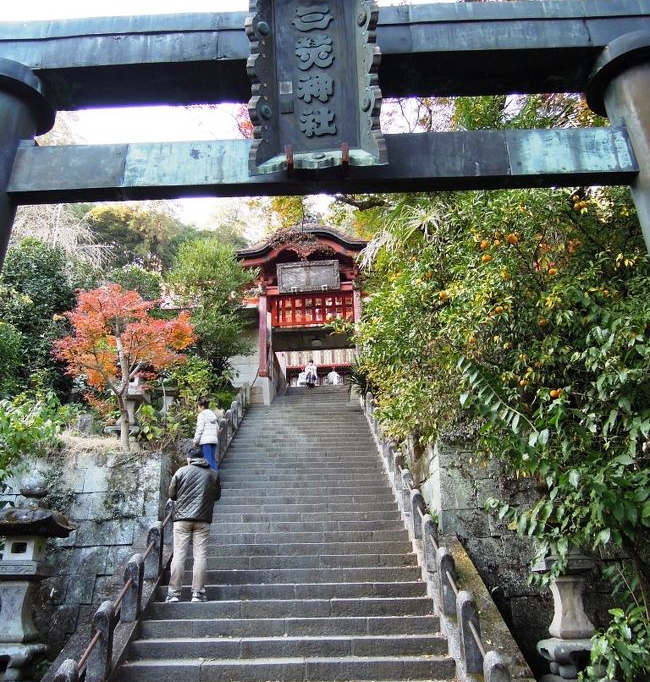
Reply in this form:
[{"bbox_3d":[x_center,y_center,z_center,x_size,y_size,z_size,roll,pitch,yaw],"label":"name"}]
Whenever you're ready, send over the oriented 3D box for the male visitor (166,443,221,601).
[{"bbox_3d":[-1.497,2.055,6.843,0.600,1.715,0.420,4,-22,-13],"label":"male visitor"}]

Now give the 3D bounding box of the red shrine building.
[{"bbox_3d":[-0.419,-0.338,18.516,3.930,5.285,4.000,-2,-21,4],"label":"red shrine building"}]

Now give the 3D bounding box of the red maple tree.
[{"bbox_3d":[-3.260,0.348,9.649,2.280,2.804,2.100,-1,-21,0],"label":"red maple tree"}]

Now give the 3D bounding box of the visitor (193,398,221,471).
[{"bbox_3d":[-2.007,1.767,10.300,0.420,1.618,0.520,-19,-27,39],"label":"visitor"}]

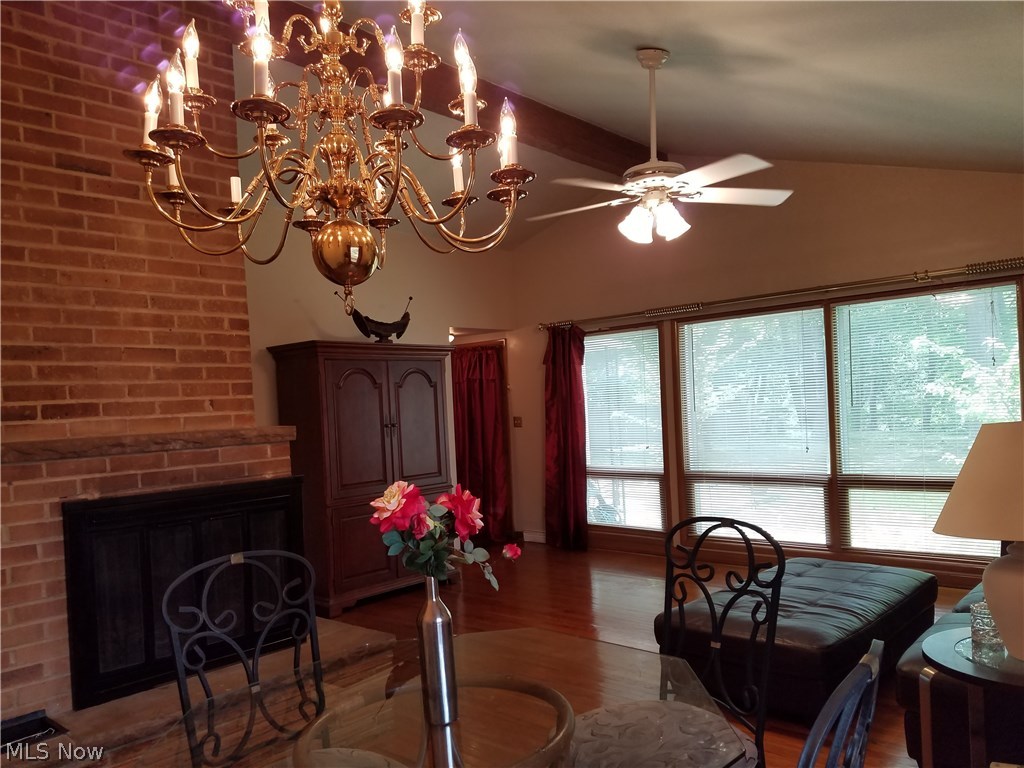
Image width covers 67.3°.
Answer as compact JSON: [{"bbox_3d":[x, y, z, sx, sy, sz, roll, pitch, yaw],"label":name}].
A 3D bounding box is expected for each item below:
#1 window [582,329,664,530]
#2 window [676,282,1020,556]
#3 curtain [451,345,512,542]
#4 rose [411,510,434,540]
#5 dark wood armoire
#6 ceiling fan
[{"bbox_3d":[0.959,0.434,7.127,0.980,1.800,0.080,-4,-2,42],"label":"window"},{"bbox_3d":[2.419,0.311,5.862,2.550,1.870,0.120,-4,-2,42],"label":"window"},{"bbox_3d":[-0.425,0.647,8.297,0.850,2.040,0.120,-4,-2,42],"label":"curtain"},{"bbox_3d":[-0.187,0.295,1.605,0.052,0.062,0.050,-3,-1,0],"label":"rose"},{"bbox_3d":[-1.094,0.667,5.966,0.614,1.905,1.358,-4,-2,39],"label":"dark wood armoire"},{"bbox_3d":[0.663,-1.123,3.585,1.300,0.900,1.300,-2,-1,-8],"label":"ceiling fan"}]

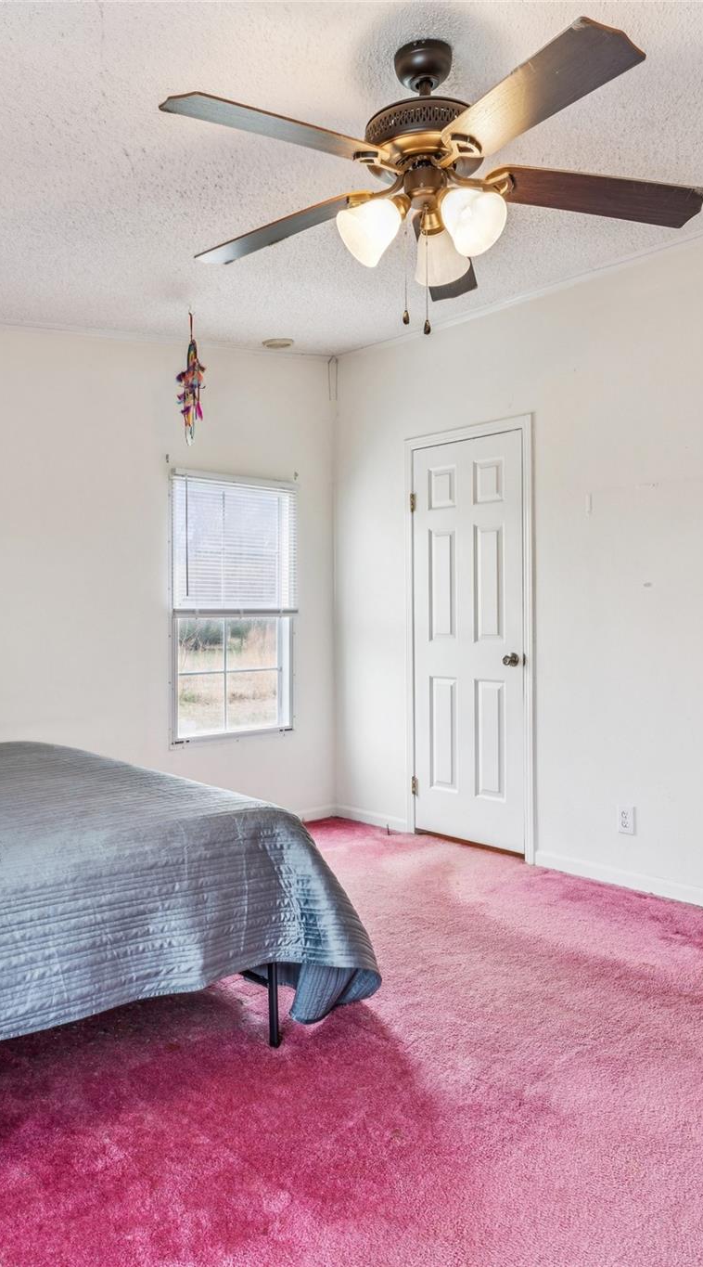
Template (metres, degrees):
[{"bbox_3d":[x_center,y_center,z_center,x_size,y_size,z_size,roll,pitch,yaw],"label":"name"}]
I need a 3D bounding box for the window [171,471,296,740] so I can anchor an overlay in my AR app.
[{"bbox_3d":[-0.623,-0.136,4.505,0.800,1.380,0.100,-1,1,-44],"label":"window"}]

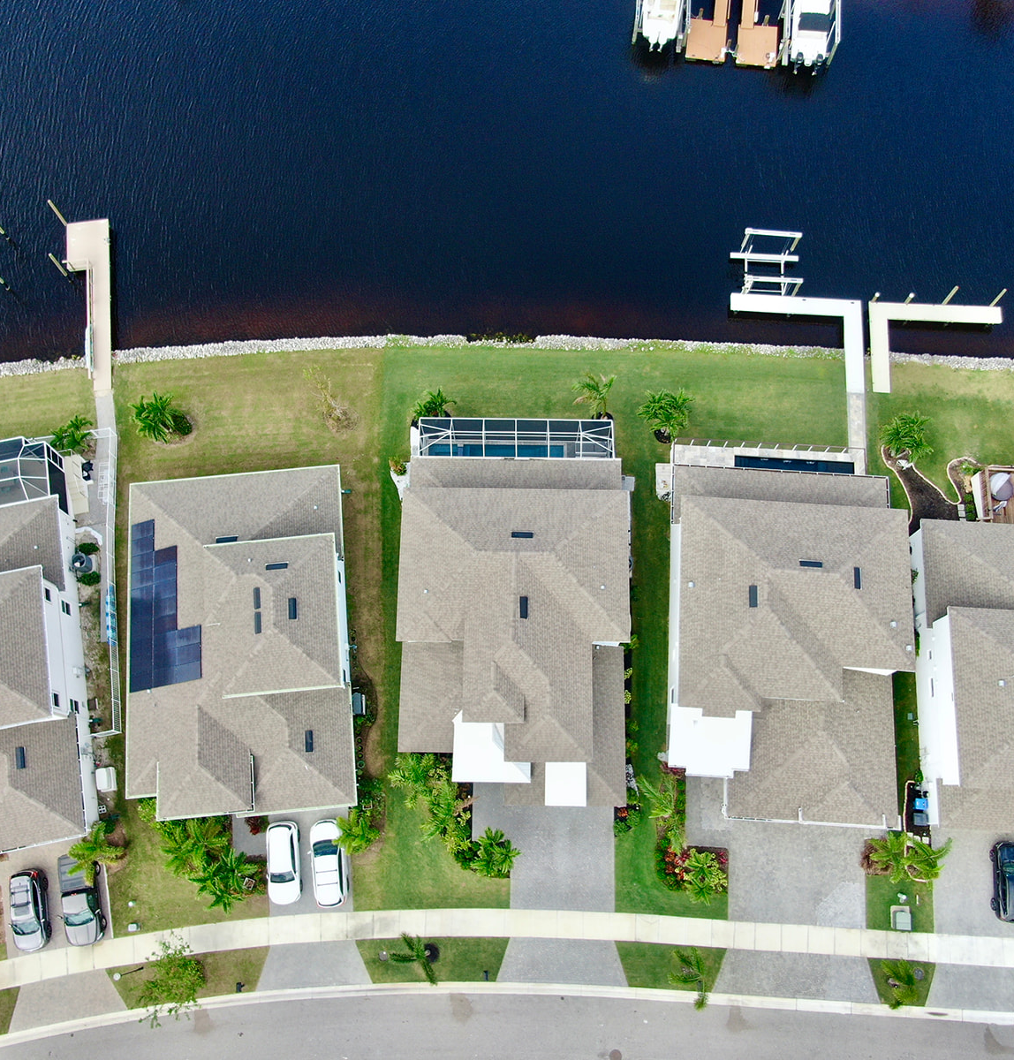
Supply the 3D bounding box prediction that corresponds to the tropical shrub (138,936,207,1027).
[{"bbox_3d":[-18.416,25.062,54.568,3.830,4.700,4.560,0,72,0],"label":"tropical shrub"}]

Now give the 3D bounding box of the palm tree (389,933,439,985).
[{"bbox_3d":[-5.194,24.203,55.521,2.700,4.500,2.660,0,72,0],"label":"palm tree"}]

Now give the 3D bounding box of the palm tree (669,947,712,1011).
[{"bbox_3d":[10.083,25.076,55.186,2.320,4.700,3.180,0,72,0],"label":"palm tree"}]

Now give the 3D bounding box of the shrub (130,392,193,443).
[{"bbox_3d":[-23.342,-7.389,65.942,3.770,3.200,3.710,0,72,0],"label":"shrub"}]

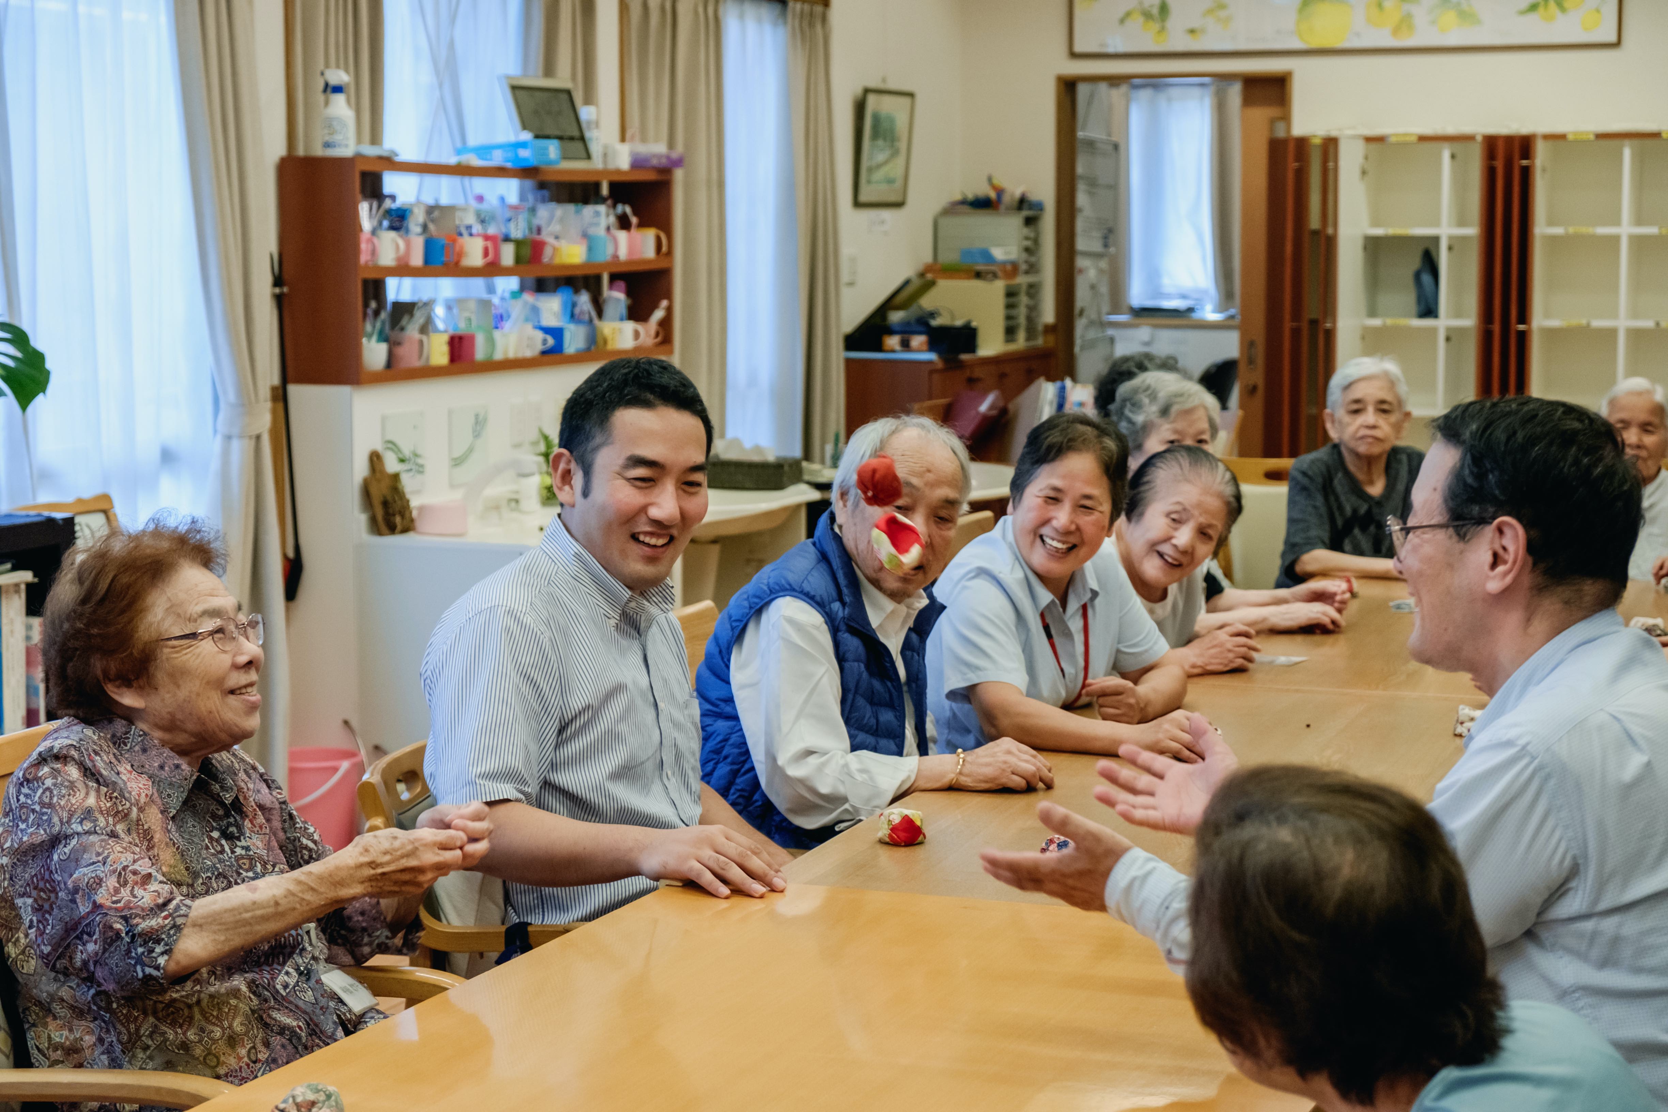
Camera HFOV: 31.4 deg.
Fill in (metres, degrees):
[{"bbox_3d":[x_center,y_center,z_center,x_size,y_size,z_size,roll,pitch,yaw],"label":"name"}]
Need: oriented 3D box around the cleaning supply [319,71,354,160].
[{"bbox_3d":[-1.209,-1.078,7.220,0.087,0.213,0.060,1,6,6],"label":"cleaning supply"}]

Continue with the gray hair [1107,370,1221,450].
[{"bbox_3d":[0.574,-0.229,5.150,0.190,0.185,0.205,-4,7,-31],"label":"gray hair"}]

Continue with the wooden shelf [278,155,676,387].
[{"bbox_3d":[-0.914,-0.788,8.078,0.201,0.549,1.862,2,7,21],"label":"wooden shelf"}]

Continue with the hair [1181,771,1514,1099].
[{"bbox_3d":[0.357,0.265,2.070,0.225,0.235,0.195,4,8,33],"label":"hair"}]

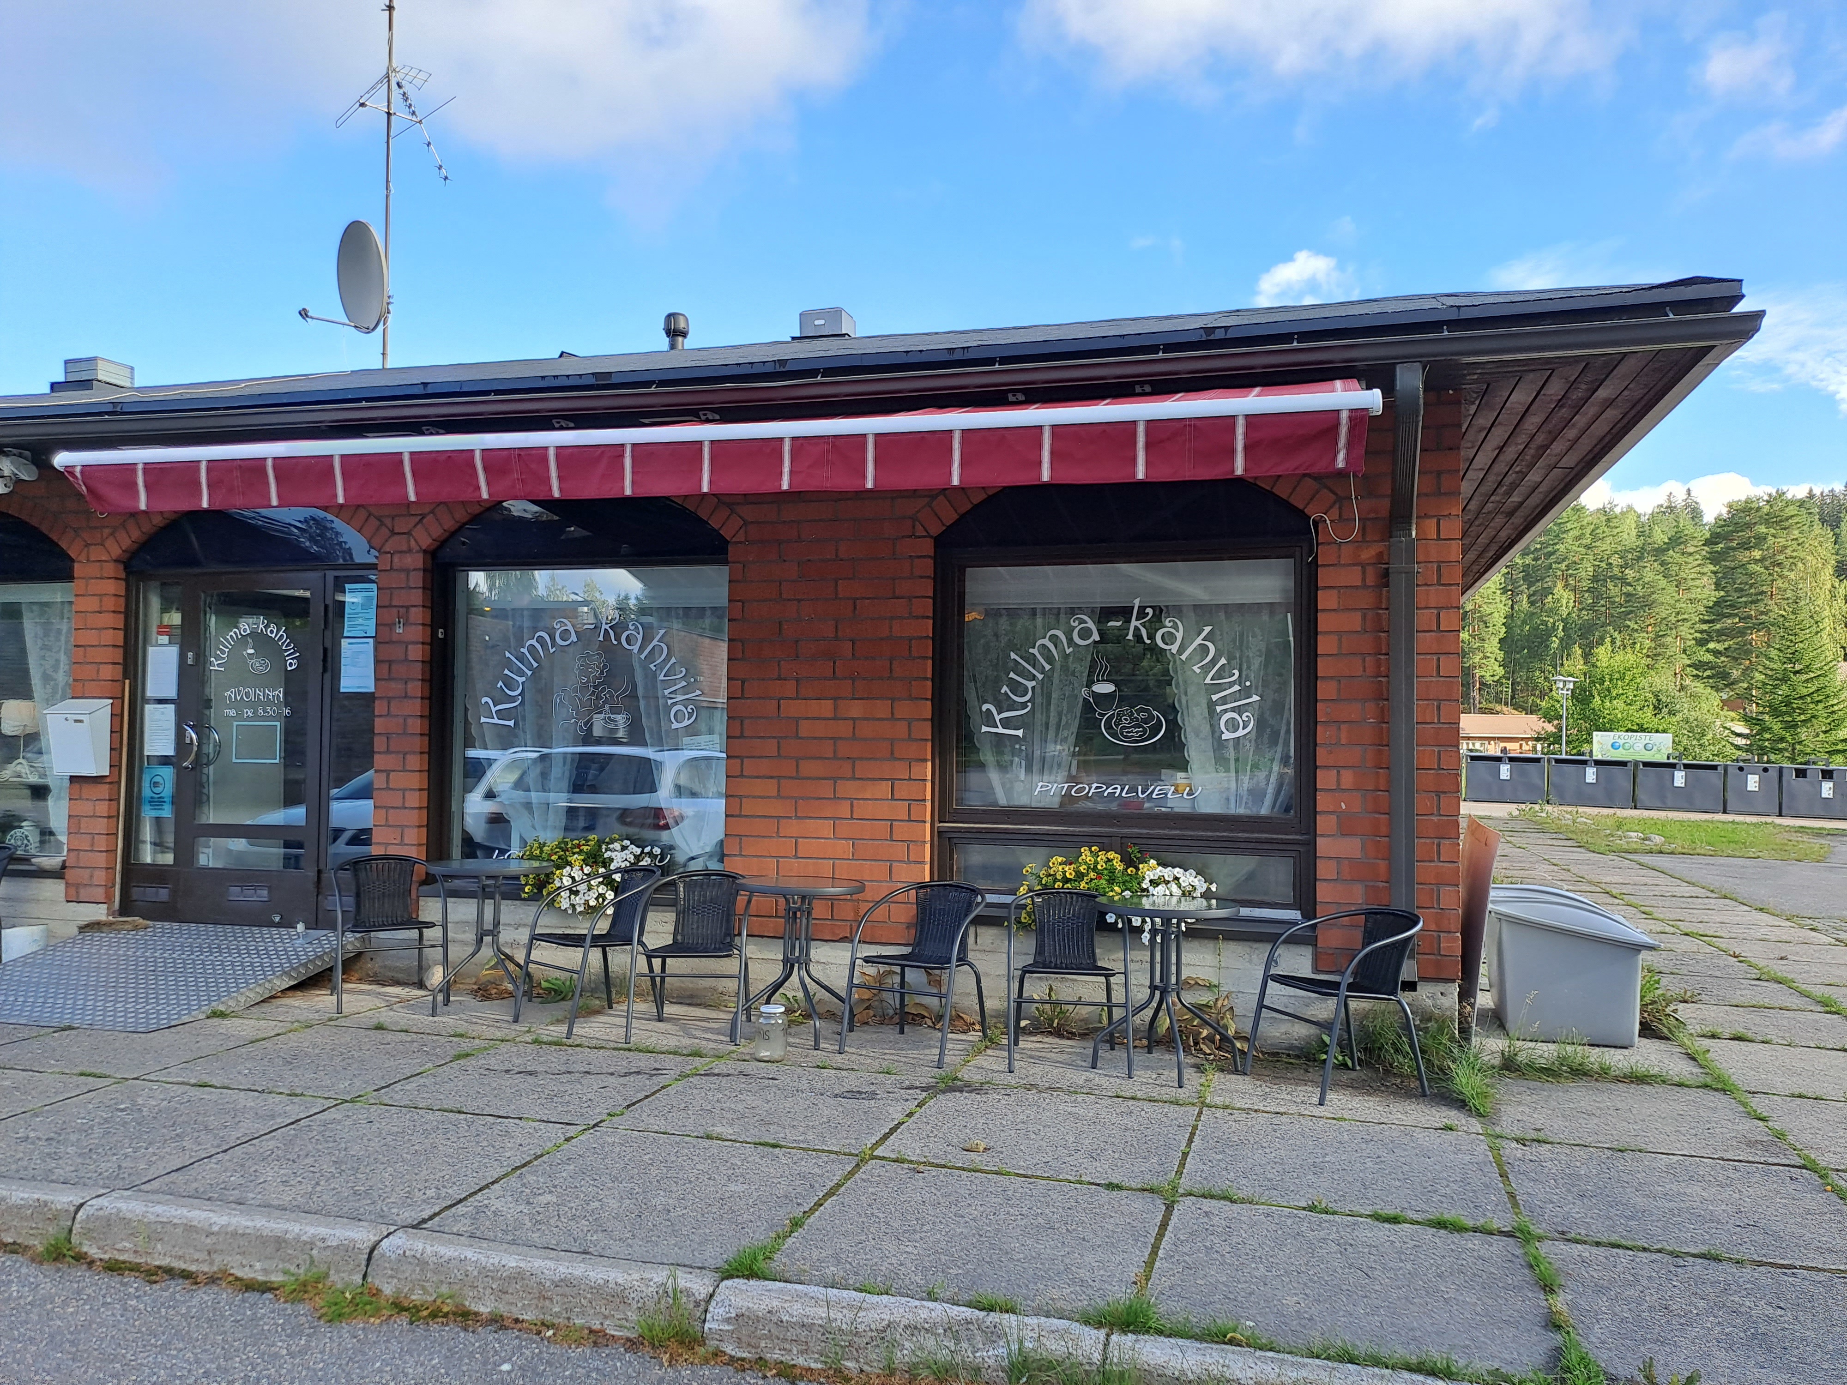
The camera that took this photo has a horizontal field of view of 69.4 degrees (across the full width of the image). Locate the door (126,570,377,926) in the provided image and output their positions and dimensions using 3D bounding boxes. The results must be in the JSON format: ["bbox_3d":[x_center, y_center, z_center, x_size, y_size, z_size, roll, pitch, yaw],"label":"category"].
[{"bbox_3d":[-3.954,0.314,7.992,1.860,2.100,0.100,0,-2,16],"label":"door"}]

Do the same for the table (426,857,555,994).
[{"bbox_3d":[-2.167,1.227,6.671,0.610,0.710,0.610,0,-1,16],"label":"table"}]

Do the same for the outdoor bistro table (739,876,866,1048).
[{"bbox_3d":[-0.570,1.242,6.148,0.610,0.700,0.610,1,-2,0],"label":"outdoor bistro table"}]

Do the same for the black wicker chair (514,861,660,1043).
[{"bbox_3d":[-1.599,1.221,6.424,0.540,0.730,0.560,-1,-2,44],"label":"black wicker chair"}]

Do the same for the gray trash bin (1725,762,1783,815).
[{"bbox_3d":[20.199,2.371,32.695,1.100,1.180,1.450,0,-1,23],"label":"gray trash bin"}]

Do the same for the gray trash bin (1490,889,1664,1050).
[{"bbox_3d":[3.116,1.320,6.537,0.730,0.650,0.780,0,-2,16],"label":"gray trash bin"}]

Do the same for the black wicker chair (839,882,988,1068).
[{"bbox_3d":[-0.006,1.238,5.991,0.540,0.706,0.570,0,-2,29],"label":"black wicker chair"}]

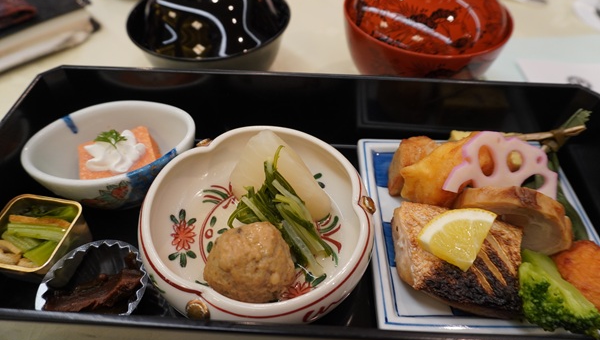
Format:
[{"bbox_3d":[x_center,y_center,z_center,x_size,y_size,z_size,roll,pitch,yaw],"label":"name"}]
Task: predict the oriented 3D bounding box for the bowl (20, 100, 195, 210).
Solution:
[{"bbox_3d":[-0.112,-0.005,0.253,0.097,0.043,0.070,-9,49,-9],"label":"bowl"}]

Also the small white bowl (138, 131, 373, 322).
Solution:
[{"bbox_3d":[-0.021,0.032,0.218,0.118,0.049,0.118,1,48,-1],"label":"small white bowl"}]

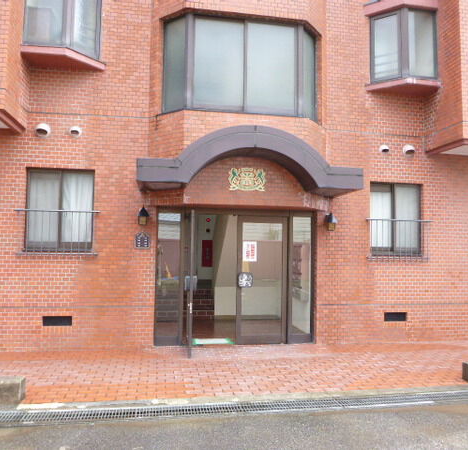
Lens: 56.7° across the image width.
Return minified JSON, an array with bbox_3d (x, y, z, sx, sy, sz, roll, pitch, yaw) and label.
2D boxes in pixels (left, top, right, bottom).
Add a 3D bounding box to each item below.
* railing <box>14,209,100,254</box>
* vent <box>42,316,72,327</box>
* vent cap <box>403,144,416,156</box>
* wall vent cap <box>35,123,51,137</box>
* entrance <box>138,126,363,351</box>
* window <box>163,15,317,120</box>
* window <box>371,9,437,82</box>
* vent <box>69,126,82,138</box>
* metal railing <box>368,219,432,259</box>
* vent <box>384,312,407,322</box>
[{"bbox_3d":[-2.558,0.109,6.288,1.166,0.643,0.110,1,-4,-10],"label":"railing"},{"bbox_3d":[-2.550,1.398,6.278,0.402,0.145,0.050,1,-4,-10],"label":"vent"},{"bbox_3d":[2.978,-1.248,7.360,0.205,0.200,0.130,1,-4,-10],"label":"vent cap"},{"bbox_3d":[-2.800,-1.385,6.351,0.205,0.200,0.130,1,-4,-10],"label":"wall vent cap"},{"bbox_3d":[0.180,0.266,6.320,3.112,3.179,1.050,1,-4,-10],"label":"entrance"},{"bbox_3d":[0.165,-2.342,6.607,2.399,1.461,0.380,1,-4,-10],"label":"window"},{"bbox_3d":[2.863,-2.982,7.331,1.038,1.206,0.360,1,-4,-10],"label":"window"},{"bbox_3d":[-2.351,-1.382,6.440,0.165,0.160,0.110,1,-4,-10],"label":"vent"},{"bbox_3d":[2.752,0.245,7.214,1.166,0.643,0.110,1,-4,-10],"label":"metal railing"},{"bbox_3d":[2.680,1.530,7.191,0.395,0.145,0.050,1,-4,-10],"label":"vent"}]

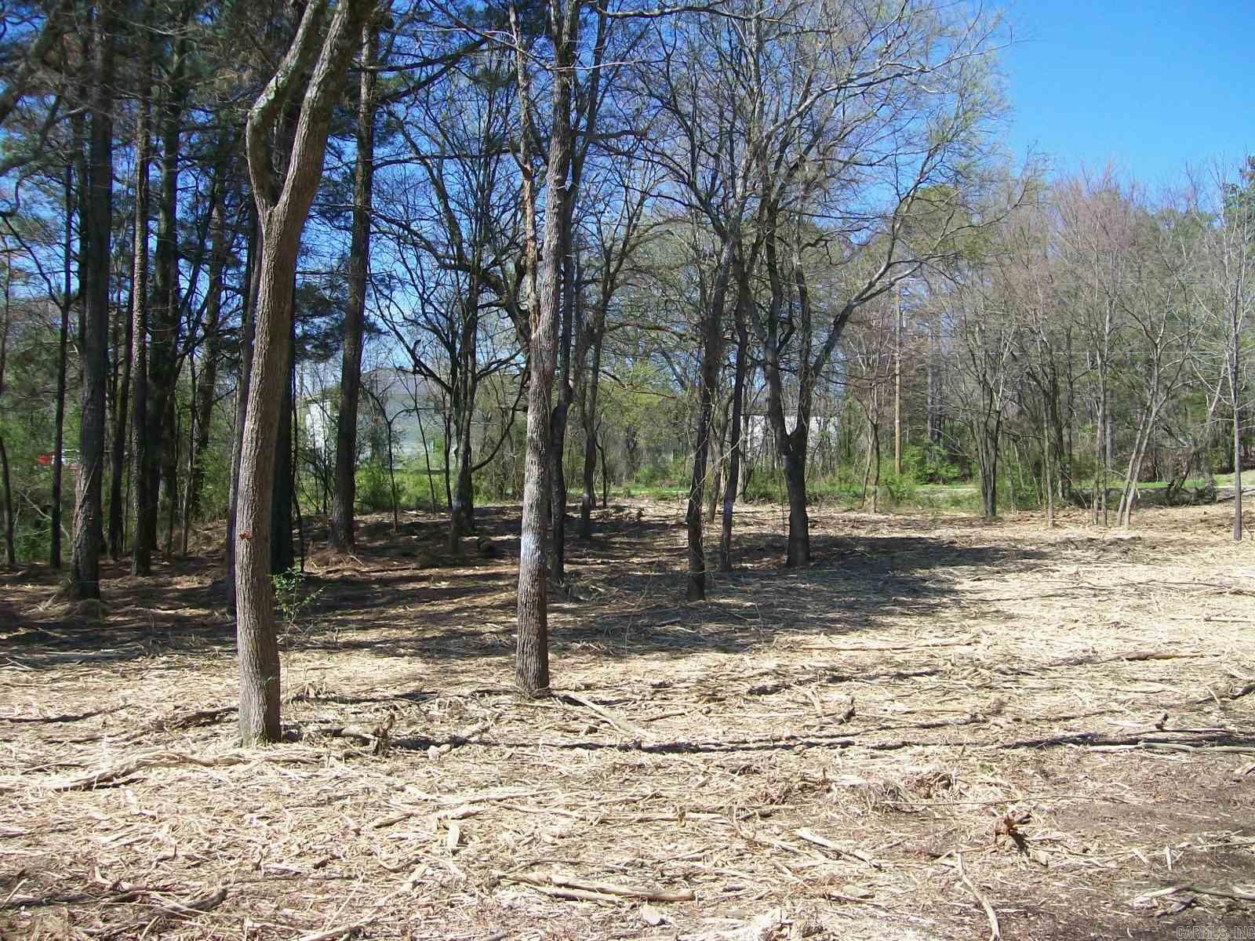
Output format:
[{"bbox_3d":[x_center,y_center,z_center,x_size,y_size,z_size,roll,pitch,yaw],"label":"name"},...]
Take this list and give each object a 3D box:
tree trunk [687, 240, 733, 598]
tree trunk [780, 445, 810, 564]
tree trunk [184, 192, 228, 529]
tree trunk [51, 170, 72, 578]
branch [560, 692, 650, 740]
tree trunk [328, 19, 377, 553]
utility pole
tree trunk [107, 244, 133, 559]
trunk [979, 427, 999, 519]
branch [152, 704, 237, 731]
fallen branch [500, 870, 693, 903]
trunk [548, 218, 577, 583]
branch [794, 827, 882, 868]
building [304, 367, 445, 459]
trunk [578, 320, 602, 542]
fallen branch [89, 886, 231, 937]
[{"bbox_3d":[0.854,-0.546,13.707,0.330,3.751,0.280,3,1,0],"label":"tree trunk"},{"bbox_3d":[2.385,0.472,18.615,0.348,1.711,0.348,-1,1,0],"label":"tree trunk"},{"bbox_3d":[-7.944,-2.071,24.708,0.500,6.367,0.420,3,1,0],"label":"tree trunk"},{"bbox_3d":[-7.664,-1.411,17.755,0.147,5.506,0.147,2,1,0],"label":"tree trunk"},{"bbox_3d":[-0.145,1.403,7.655,0.120,0.090,1.125,-1,1,-26],"label":"branch"},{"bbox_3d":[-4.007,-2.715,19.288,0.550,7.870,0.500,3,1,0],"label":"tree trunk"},{"bbox_3d":[12.829,-4.183,62.009,0.256,9.250,0.256,0,1,0],"label":"utility pole"},{"bbox_3d":[-7.500,-1.020,19.383,0.175,4.682,0.175,4,1,0],"label":"tree trunk"},{"bbox_3d":[7.764,0.053,28.011,0.360,1.979,0.320,-1,1,0],"label":"trunk"},{"bbox_3d":[-2.545,1.442,7.739,0.120,0.090,0.584,1,1,35],"label":"branch"},{"bbox_3d":[-0.121,1.477,4.709,0.736,0.060,0.130,0,1,16],"label":"fallen branch"},{"bbox_3d":[-0.769,-0.836,15.803,0.190,4.411,0.190,2,1,0],"label":"trunk"},{"bbox_3d":[0.839,1.501,5.236,0.060,0.045,0.501,-1,1,-32],"label":"branch"},{"bbox_3d":[-15.738,-3.296,82.000,9.000,6.600,8.000,0,1,-30],"label":"building"},{"bbox_3d":[-0.642,-0.639,21.926,0.320,3.608,0.280,2,1,0],"label":"trunk"},{"bbox_3d":[-1.585,1.467,4.450,0.438,0.090,0.190,-1,1,-36],"label":"fallen branch"}]

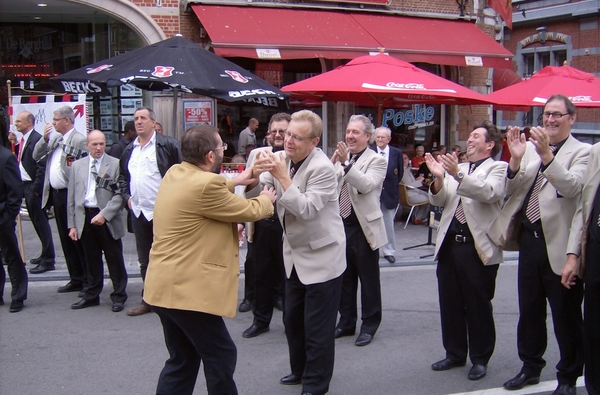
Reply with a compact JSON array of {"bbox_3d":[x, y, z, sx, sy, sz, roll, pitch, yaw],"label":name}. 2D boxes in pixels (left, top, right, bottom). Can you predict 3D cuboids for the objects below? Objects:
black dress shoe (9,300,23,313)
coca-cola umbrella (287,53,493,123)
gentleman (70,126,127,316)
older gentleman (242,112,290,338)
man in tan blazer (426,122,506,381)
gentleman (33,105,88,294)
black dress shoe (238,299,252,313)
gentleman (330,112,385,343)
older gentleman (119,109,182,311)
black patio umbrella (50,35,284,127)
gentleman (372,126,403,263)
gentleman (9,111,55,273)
[{"bbox_3d":[-2.599,0.961,5.747,0.110,0.110,0.300,-1,6,-14],"label":"black dress shoe"},{"bbox_3d":[1.250,-0.818,9.566,2.850,2.742,2.850,1,6,2],"label":"coca-cola umbrella"},{"bbox_3d":[-1.902,0.200,5.805,0.540,1.650,0.360,1,6,13],"label":"gentleman"},{"bbox_3d":[-0.196,0.211,5.065,0.580,1.750,0.450,2,6,15],"label":"older gentleman"},{"bbox_3d":[1.157,0.345,4.219,0.540,1.670,0.540,5,7,40],"label":"man in tan blazer"},{"bbox_3d":[-2.289,0.016,6.190,0.520,1.860,0.430,4,7,33],"label":"gentleman"},{"bbox_3d":[-0.461,0.965,5.769,0.110,0.110,0.300,2,6,14],"label":"black dress shoe"},{"bbox_3d":[0.420,0.236,4.816,0.510,1.750,0.440,5,7,42],"label":"gentleman"},{"bbox_3d":[-1.338,0.122,5.511,0.590,1.820,0.390,2,6,18],"label":"older gentleman"},{"bbox_3d":[-1.716,-0.721,8.165,3.100,2.776,3.100,0,6,-5],"label":"black patio umbrella"},{"bbox_3d":[1.038,-0.065,7.520,0.520,1.640,0.360,1,6,8],"label":"gentleman"},{"bbox_3d":[-2.957,-0.079,6.866,0.520,1.730,0.550,-2,6,-28],"label":"gentleman"}]

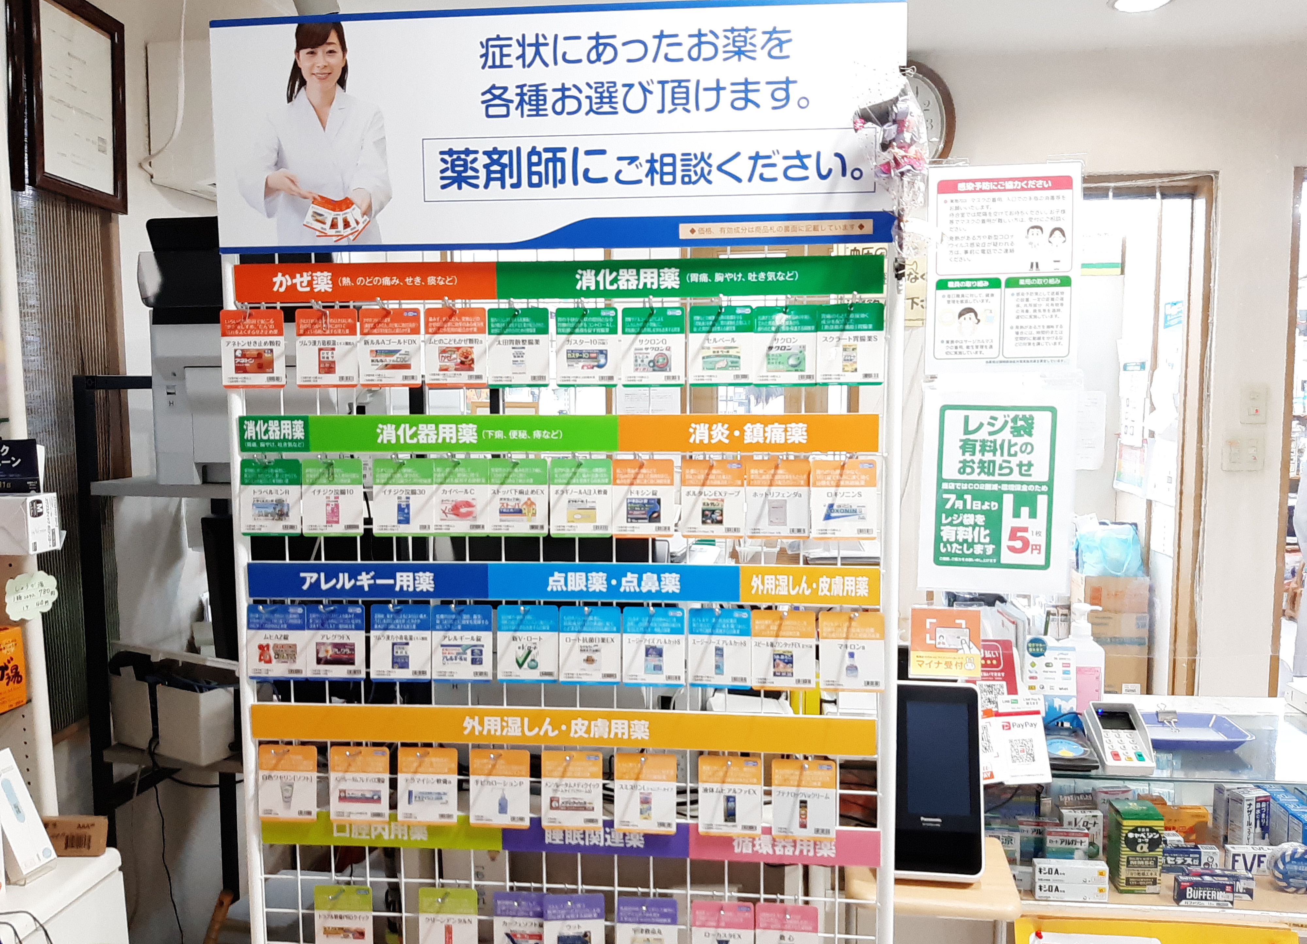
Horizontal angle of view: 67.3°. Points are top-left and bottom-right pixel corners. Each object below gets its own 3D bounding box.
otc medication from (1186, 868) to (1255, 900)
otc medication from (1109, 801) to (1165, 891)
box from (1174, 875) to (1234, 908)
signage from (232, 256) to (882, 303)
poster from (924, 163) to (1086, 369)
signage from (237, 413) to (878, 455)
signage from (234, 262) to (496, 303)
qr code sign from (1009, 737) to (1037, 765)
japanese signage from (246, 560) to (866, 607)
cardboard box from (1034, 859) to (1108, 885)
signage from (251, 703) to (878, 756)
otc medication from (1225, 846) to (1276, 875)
[{"bbox_3d":[0.905,0.659,1.572,0.094,0.035,0.024,1,5,8],"label":"otc medication"},{"bbox_3d":[0.784,0.611,1.598,0.062,0.128,0.062,0,5,6],"label":"otc medication"},{"bbox_3d":[0.820,0.626,1.466,0.078,0.036,0.023,0,5,5],"label":"box"},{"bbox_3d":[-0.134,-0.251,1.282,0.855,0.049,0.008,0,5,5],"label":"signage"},{"bbox_3d":[0.502,-0.290,1.409,0.213,0.296,0.003,-1,5,5],"label":"poster"},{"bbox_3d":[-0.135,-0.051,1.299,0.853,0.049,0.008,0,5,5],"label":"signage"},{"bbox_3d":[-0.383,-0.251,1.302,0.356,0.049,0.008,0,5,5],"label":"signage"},{"bbox_3d":[0.539,0.407,1.432,0.035,0.035,0.003,-4,-13,0],"label":"qr code sign"},{"bbox_3d":[-0.131,0.149,1.312,0.853,0.048,0.005,0,5,5],"label":"japanese signage"},{"bbox_3d":[0.628,0.603,1.480,0.106,0.027,0.022,0,5,5],"label":"cardboard box"},{"bbox_3d":[-0.132,0.348,1.328,0.853,0.047,0.005,0,5,5],"label":"signage"},{"bbox_3d":[0.954,0.618,1.562,0.081,0.036,0.024,0,5,5],"label":"otc medication"}]

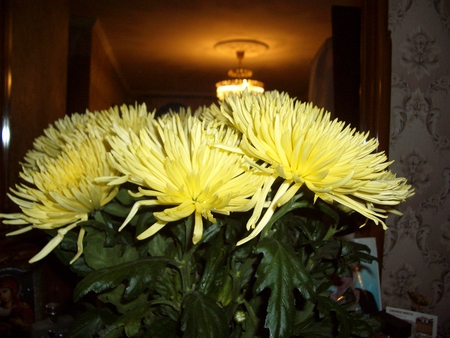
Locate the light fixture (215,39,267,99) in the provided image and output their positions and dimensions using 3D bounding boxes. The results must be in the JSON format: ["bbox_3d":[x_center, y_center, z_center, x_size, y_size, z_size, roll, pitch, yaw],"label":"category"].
[{"bbox_3d":[0.148,-0.881,4.200,0.500,0.510,0.500,0,0,0],"label":"light fixture"}]

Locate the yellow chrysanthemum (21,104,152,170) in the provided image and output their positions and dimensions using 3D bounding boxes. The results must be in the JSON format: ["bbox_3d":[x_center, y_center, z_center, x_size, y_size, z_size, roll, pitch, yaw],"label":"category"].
[{"bbox_3d":[-0.165,-0.030,0.550,0.160,0.105,0.145,0,0,0],"label":"yellow chrysanthemum"}]

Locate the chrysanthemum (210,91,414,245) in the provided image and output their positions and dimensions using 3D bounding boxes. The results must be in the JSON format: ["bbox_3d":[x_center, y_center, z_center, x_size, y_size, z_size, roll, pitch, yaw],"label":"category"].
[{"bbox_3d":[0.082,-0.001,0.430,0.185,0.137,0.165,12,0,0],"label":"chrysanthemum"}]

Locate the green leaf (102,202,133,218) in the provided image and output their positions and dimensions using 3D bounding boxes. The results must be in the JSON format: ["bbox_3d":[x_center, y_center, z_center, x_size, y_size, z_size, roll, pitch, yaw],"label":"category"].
[{"bbox_3d":[-0.111,0.043,0.470,0.040,0.020,0.030,0,0,0],"label":"green leaf"}]

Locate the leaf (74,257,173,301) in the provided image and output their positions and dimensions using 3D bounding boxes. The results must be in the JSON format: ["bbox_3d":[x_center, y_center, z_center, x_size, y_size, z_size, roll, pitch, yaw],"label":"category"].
[{"bbox_3d":[-0.096,0.103,0.430,0.092,0.039,0.038,12,0,0],"label":"leaf"}]

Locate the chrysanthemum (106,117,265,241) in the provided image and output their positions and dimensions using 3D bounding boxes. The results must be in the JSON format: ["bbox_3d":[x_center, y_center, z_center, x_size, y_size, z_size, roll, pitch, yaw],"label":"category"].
[{"bbox_3d":[-0.038,0.010,0.440,0.155,0.123,0.145,0,0,0],"label":"chrysanthemum"}]

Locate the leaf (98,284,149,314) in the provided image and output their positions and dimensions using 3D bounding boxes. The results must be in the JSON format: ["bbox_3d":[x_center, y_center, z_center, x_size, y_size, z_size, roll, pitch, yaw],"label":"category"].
[{"bbox_3d":[-0.103,0.130,0.460,0.056,0.034,0.034,0,0,0],"label":"leaf"}]

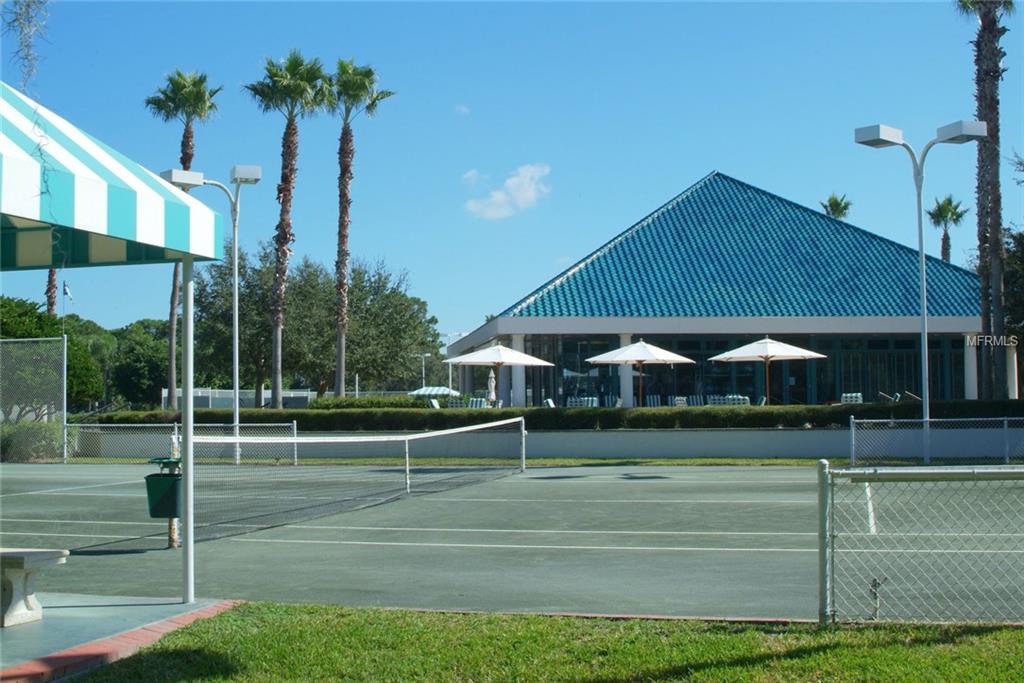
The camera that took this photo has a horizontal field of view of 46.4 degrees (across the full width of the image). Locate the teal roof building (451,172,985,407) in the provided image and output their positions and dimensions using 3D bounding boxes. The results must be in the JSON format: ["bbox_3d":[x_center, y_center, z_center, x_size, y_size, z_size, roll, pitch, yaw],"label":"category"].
[{"bbox_3d":[8.548,-1.904,49.822,20.770,10.367,19.655,0,-3,-8],"label":"teal roof building"}]

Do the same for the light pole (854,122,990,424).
[{"bbox_3d":[8.273,-0.976,24.107,2.650,7.000,1.400,-2,-3,15],"label":"light pole"}]

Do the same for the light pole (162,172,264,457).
[{"bbox_3d":[-6.840,-0.567,28.502,2.650,7.050,1.400,-2,-3,15],"label":"light pole"}]

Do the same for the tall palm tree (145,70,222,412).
[{"bbox_3d":[-13.160,-3.753,47.792,3.101,14.378,3.101,0,-3,-15],"label":"tall palm tree"}]

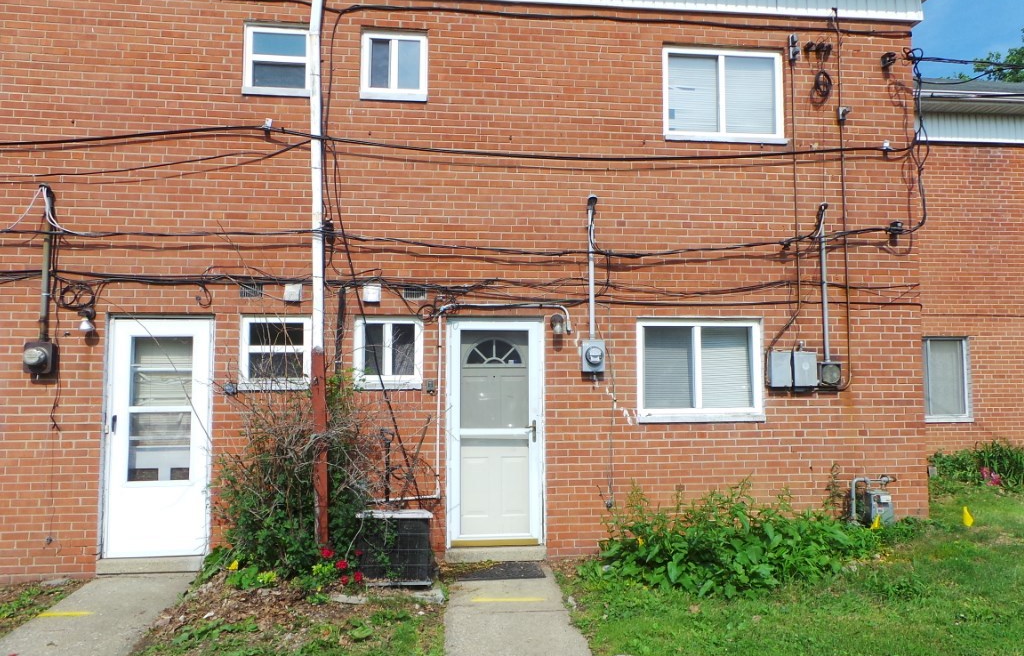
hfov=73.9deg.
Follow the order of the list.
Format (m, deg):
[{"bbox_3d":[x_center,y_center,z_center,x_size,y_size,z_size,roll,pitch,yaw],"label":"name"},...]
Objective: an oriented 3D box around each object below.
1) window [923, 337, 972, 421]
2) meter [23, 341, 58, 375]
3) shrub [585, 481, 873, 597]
[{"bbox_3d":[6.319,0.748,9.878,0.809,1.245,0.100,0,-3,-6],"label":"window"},{"bbox_3d":[-3.900,0.239,5.568,0.187,0.275,0.180,0,-4,-6],"label":"meter"},{"bbox_3d":[1.894,1.627,5.490,2.730,0.620,1.220,0,-4,-6],"label":"shrub"}]

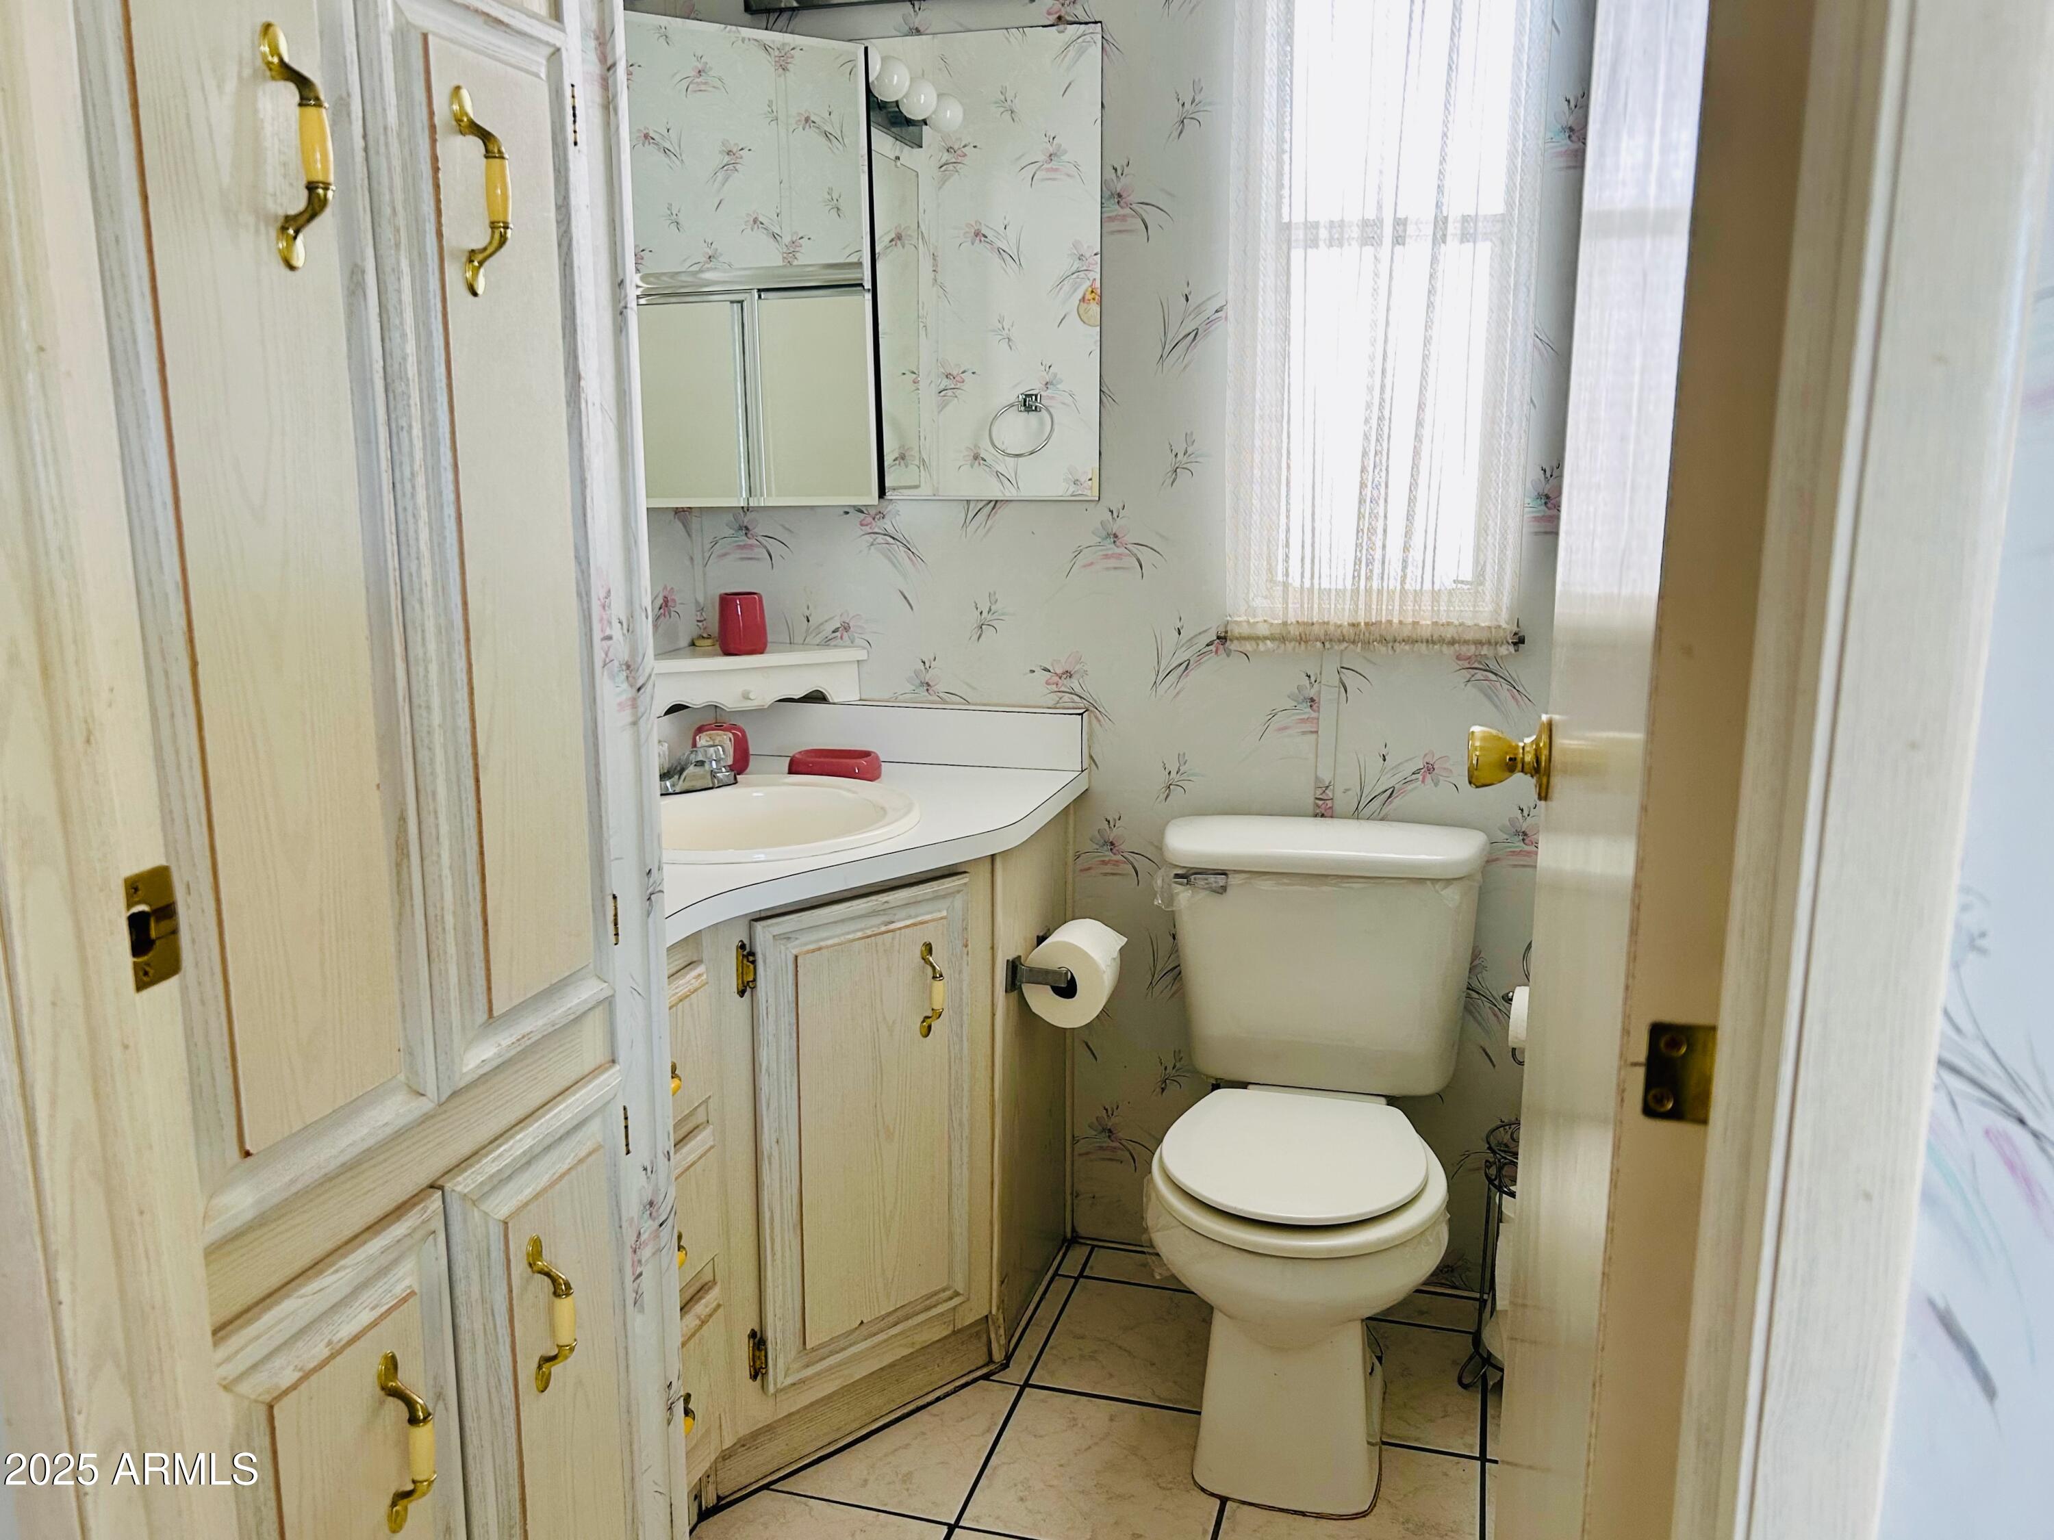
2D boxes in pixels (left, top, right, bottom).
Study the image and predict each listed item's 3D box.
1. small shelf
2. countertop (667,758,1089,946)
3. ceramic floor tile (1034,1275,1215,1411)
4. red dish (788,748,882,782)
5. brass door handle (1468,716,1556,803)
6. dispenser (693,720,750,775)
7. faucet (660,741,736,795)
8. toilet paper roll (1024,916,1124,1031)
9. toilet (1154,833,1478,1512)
[{"bbox_3d":[-0.470,-0.147,2.426,0.387,0.092,0.238,-6,13,-28],"label":"small shelf"},{"bbox_3d":[-0.358,0.102,1.978,0.650,0.035,1.040,3,12,16],"label":"countertop"},{"bbox_3d":[0.188,0.838,2.247,0.302,0.009,0.302,3,12,16],"label":"ceramic floor tile"},{"bbox_3d":[-0.286,-0.012,2.380,0.140,0.036,0.085,4,12,21],"label":"red dish"},{"bbox_3d":[0.369,-0.011,1.183,0.062,0.065,0.065,3,12,16],"label":"brass door handle"},{"bbox_3d":[-0.472,-0.035,2.385,0.080,0.080,0.052,-6,13,-29],"label":"dispenser"},{"bbox_3d":[-0.473,-0.005,2.208,0.160,0.078,0.135,-10,15,-41],"label":"faucet"},{"bbox_3d":[0.064,0.279,2.118,0.119,0.119,0.104,3,12,16],"label":"toilet paper roll"},{"bbox_3d":[0.364,0.496,2.045,0.440,0.741,0.650,3,11,14],"label":"toilet"}]

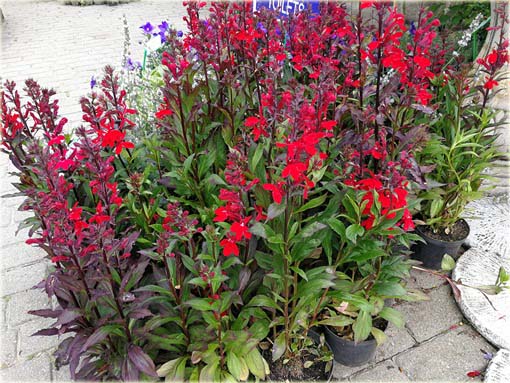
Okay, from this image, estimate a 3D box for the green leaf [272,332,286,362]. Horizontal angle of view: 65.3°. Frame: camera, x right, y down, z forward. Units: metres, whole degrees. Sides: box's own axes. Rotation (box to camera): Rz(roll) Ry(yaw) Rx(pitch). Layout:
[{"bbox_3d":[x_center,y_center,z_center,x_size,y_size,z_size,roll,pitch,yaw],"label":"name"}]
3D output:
[{"bbox_3d":[0.065,0.413,1.053,0.037,0.060,0.048,0,34,0],"label":"green leaf"}]

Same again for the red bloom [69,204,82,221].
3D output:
[{"bbox_3d":[-0.419,0.049,0.930,0.034,0.034,0.027,0,34,0],"label":"red bloom"}]

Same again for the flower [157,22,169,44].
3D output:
[{"bbox_3d":[-0.391,-0.667,1.680,0.050,0.083,0.050,-7,35,-8],"label":"flower"}]

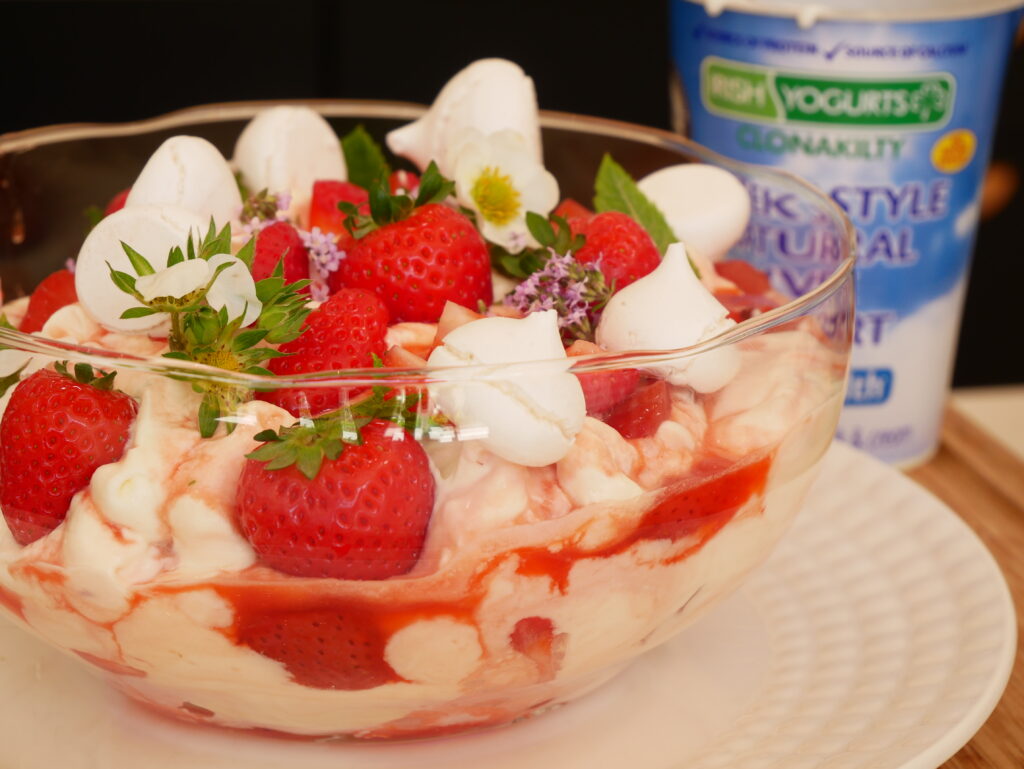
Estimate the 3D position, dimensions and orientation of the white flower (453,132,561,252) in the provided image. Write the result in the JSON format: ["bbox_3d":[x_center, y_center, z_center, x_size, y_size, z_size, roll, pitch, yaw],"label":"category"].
[{"bbox_3d":[-0.002,-0.051,0.620,0.028,0.031,0.013,3,20,5],"label":"white flower"}]

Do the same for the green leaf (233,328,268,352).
[{"bbox_3d":[-0.053,-0.009,0.480,0.008,0.004,0.004,0,19,0],"label":"green leaf"}]

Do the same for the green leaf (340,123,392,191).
[{"bbox_3d":[-0.035,-0.054,0.572,0.013,0.019,0.005,0,19,0],"label":"green leaf"}]

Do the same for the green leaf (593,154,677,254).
[{"bbox_3d":[0.034,-0.047,0.636,0.017,0.036,0.008,-38,0,-1],"label":"green leaf"}]

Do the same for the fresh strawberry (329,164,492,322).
[{"bbox_3d":[-0.022,-0.030,0.520,0.034,0.034,0.033,0,19,0],"label":"fresh strawberry"}]

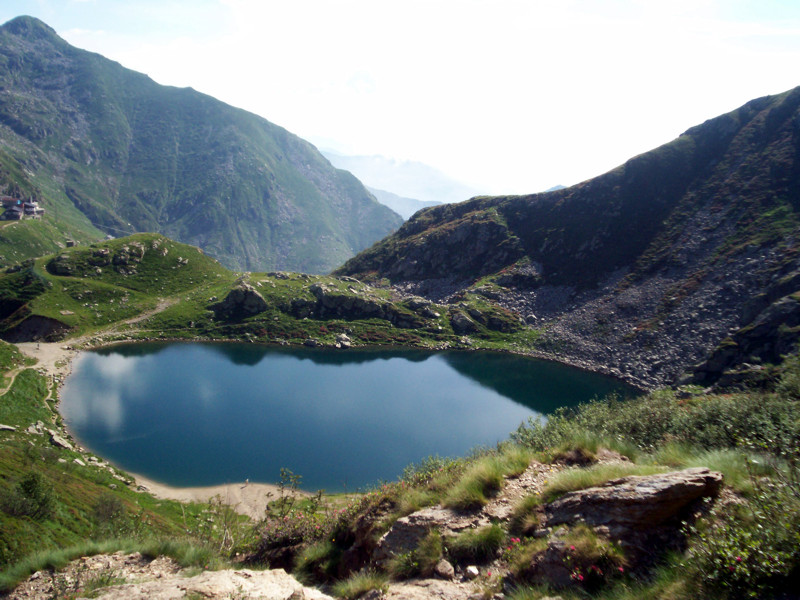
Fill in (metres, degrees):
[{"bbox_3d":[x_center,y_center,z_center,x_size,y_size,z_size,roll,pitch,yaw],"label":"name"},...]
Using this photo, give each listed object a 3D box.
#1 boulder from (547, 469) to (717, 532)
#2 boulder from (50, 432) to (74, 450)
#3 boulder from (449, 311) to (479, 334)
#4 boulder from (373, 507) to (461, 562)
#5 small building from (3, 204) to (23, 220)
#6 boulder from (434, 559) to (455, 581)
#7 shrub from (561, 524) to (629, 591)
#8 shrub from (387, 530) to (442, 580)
[{"bbox_3d":[2.142,1.821,7.700,1.680,0.420,0.800,3,10,16],"label":"boulder"},{"bbox_3d":[-83.573,35.002,206.000,5.692,3.000,4.300,-4,10,-23],"label":"boulder"},{"bbox_3d":[25.555,8.998,335.000,12.735,8.500,8.500,1,10,4],"label":"boulder"},{"bbox_3d":[0.143,2.161,7.700,0.826,0.420,0.550,0,10,1],"label":"boulder"},{"bbox_3d":[-251.488,-56.848,540.000,11.800,9.474,10.000,-4,11,-25],"label":"small building"},{"bbox_3d":[0.375,2.266,7.000,0.178,0.150,0.160,1,10,3],"label":"boulder"},{"bbox_3d":[1.605,2.116,6.900,0.544,0.450,0.480,2,10,14],"label":"shrub"},{"bbox_3d":[0.125,2.205,7.200,0.507,0.350,0.400,0,10,1],"label":"shrub"}]

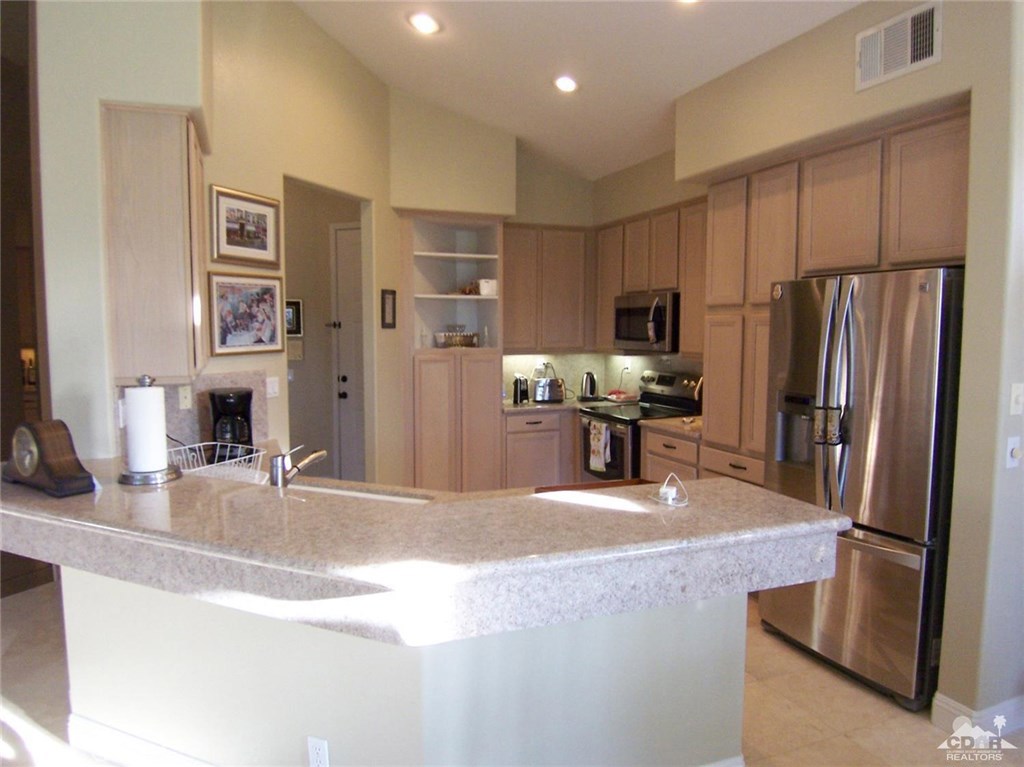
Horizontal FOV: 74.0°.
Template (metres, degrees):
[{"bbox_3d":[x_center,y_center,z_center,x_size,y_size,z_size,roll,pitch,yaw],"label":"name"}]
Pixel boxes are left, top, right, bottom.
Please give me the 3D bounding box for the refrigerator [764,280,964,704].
[{"bbox_3d":[1.806,0.402,3.226,0.844,1.778,0.883,-2,5,-23],"label":"refrigerator"}]

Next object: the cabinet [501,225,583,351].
[{"bbox_3d":[0.188,-0.805,5.936,0.890,1.070,0.330,-2,5,-24],"label":"cabinet"}]

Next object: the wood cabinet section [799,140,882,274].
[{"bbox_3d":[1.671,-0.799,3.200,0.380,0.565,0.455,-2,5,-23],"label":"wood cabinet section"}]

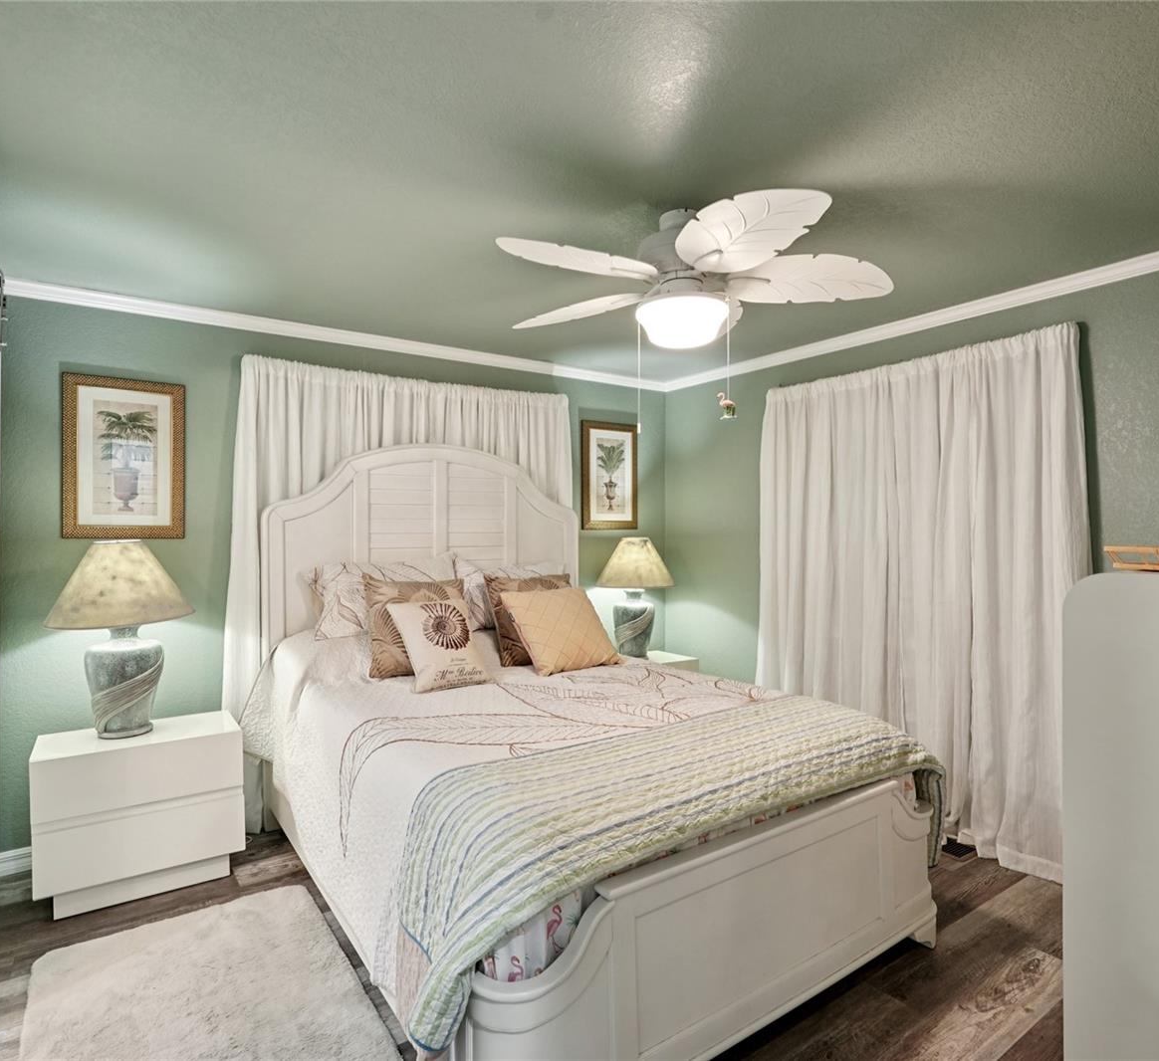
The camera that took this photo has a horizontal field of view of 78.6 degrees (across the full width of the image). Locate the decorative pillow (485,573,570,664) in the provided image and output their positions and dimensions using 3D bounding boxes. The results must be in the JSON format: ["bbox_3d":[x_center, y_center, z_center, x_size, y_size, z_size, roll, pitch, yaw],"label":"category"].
[{"bbox_3d":[-0.186,0.381,3.211,0.450,0.430,0.140,0,-22,-35],"label":"decorative pillow"}]

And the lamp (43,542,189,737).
[{"bbox_3d":[-1.724,0.393,2.672,0.470,0.730,0.470,0,0,-35],"label":"lamp"}]

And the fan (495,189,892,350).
[{"bbox_3d":[0.317,-0.752,2.188,1.300,0.410,1.300,0,0,-35],"label":"fan"}]

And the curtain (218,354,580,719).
[{"bbox_3d":[-0.783,0.274,3.593,1.880,2.080,0.130,0,0,-35],"label":"curtain"}]

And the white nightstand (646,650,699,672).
[{"bbox_3d":[0.339,1.033,4.102,0.640,0.556,0.368,0,0,-35],"label":"white nightstand"}]

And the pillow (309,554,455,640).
[{"bbox_3d":[-0.870,0.298,3.142,0.660,0.440,0.160,0,-30,-35],"label":"pillow"}]

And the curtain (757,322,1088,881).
[{"bbox_3d":[1.410,0.266,3.251,0.170,2.080,1.590,0,0,-35],"label":"curtain"}]

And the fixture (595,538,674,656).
[{"bbox_3d":[0.329,0.391,4.160,0.470,0.730,0.470,0,0,0],"label":"fixture"}]

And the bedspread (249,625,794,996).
[{"bbox_3d":[-0.149,0.795,2.709,1.730,0.660,2.050,0,0,-35],"label":"bedspread"}]

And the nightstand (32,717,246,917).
[{"bbox_3d":[-1.636,1.035,2.646,0.640,0.556,0.368,0,0,-35],"label":"nightstand"}]

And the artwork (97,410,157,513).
[{"bbox_3d":[-1.850,-0.292,2.905,0.215,0.435,0.025,0,0,-35],"label":"artwork"}]

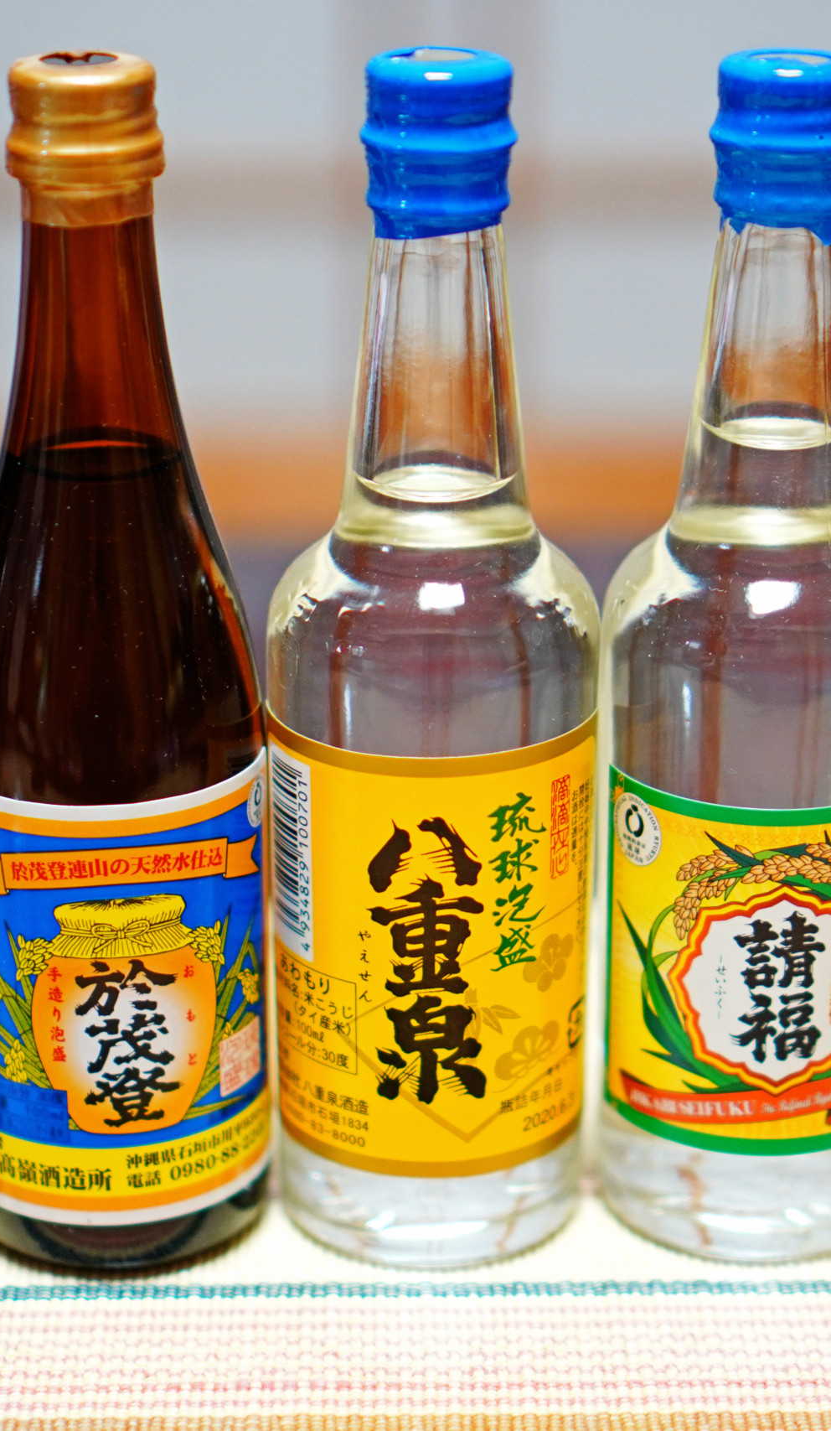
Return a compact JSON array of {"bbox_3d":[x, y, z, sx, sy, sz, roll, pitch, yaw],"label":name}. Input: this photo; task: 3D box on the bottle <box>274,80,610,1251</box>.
[{"bbox_3d":[0.003,-0.007,0.428,0.046,0.165,0.046,0,20,0],"label":"bottle"}]

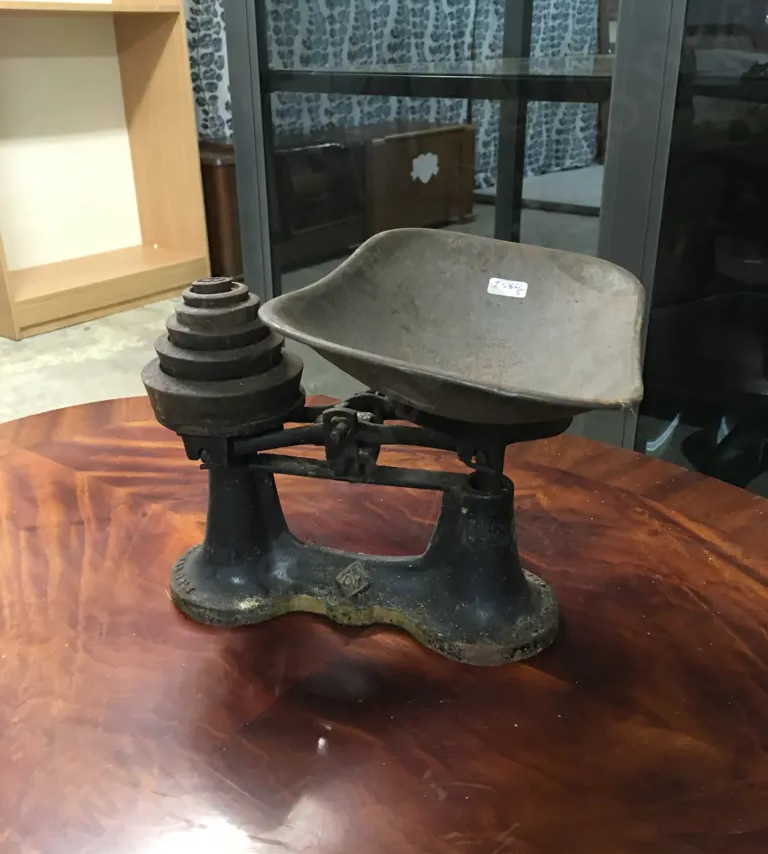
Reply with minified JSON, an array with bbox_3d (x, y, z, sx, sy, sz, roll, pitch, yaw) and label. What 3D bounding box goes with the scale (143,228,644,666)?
[{"bbox_3d":[-0.005,0.016,0.559,0.319,0.241,0.216,5,25,15],"label":"scale"}]

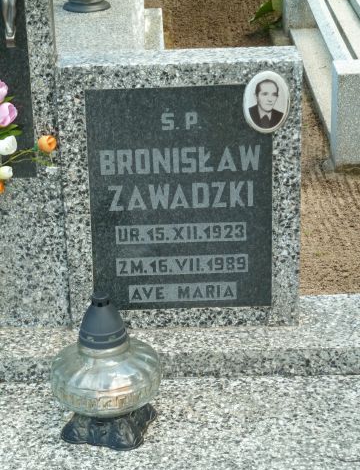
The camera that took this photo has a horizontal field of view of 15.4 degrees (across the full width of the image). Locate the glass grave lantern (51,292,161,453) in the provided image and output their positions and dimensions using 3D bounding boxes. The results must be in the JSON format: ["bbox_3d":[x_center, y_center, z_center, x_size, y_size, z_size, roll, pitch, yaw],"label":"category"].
[{"bbox_3d":[-0.129,0.224,2.332,0.192,0.250,0.192,-1,19,0],"label":"glass grave lantern"}]

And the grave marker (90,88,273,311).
[{"bbox_3d":[0.002,-0.069,2.573,0.351,0.447,0.016,-2,19,-1],"label":"grave marker"}]

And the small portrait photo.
[{"bbox_3d":[0.162,-0.249,2.501,0.088,0.121,0.012,-2,19,-1],"label":"small portrait photo"}]

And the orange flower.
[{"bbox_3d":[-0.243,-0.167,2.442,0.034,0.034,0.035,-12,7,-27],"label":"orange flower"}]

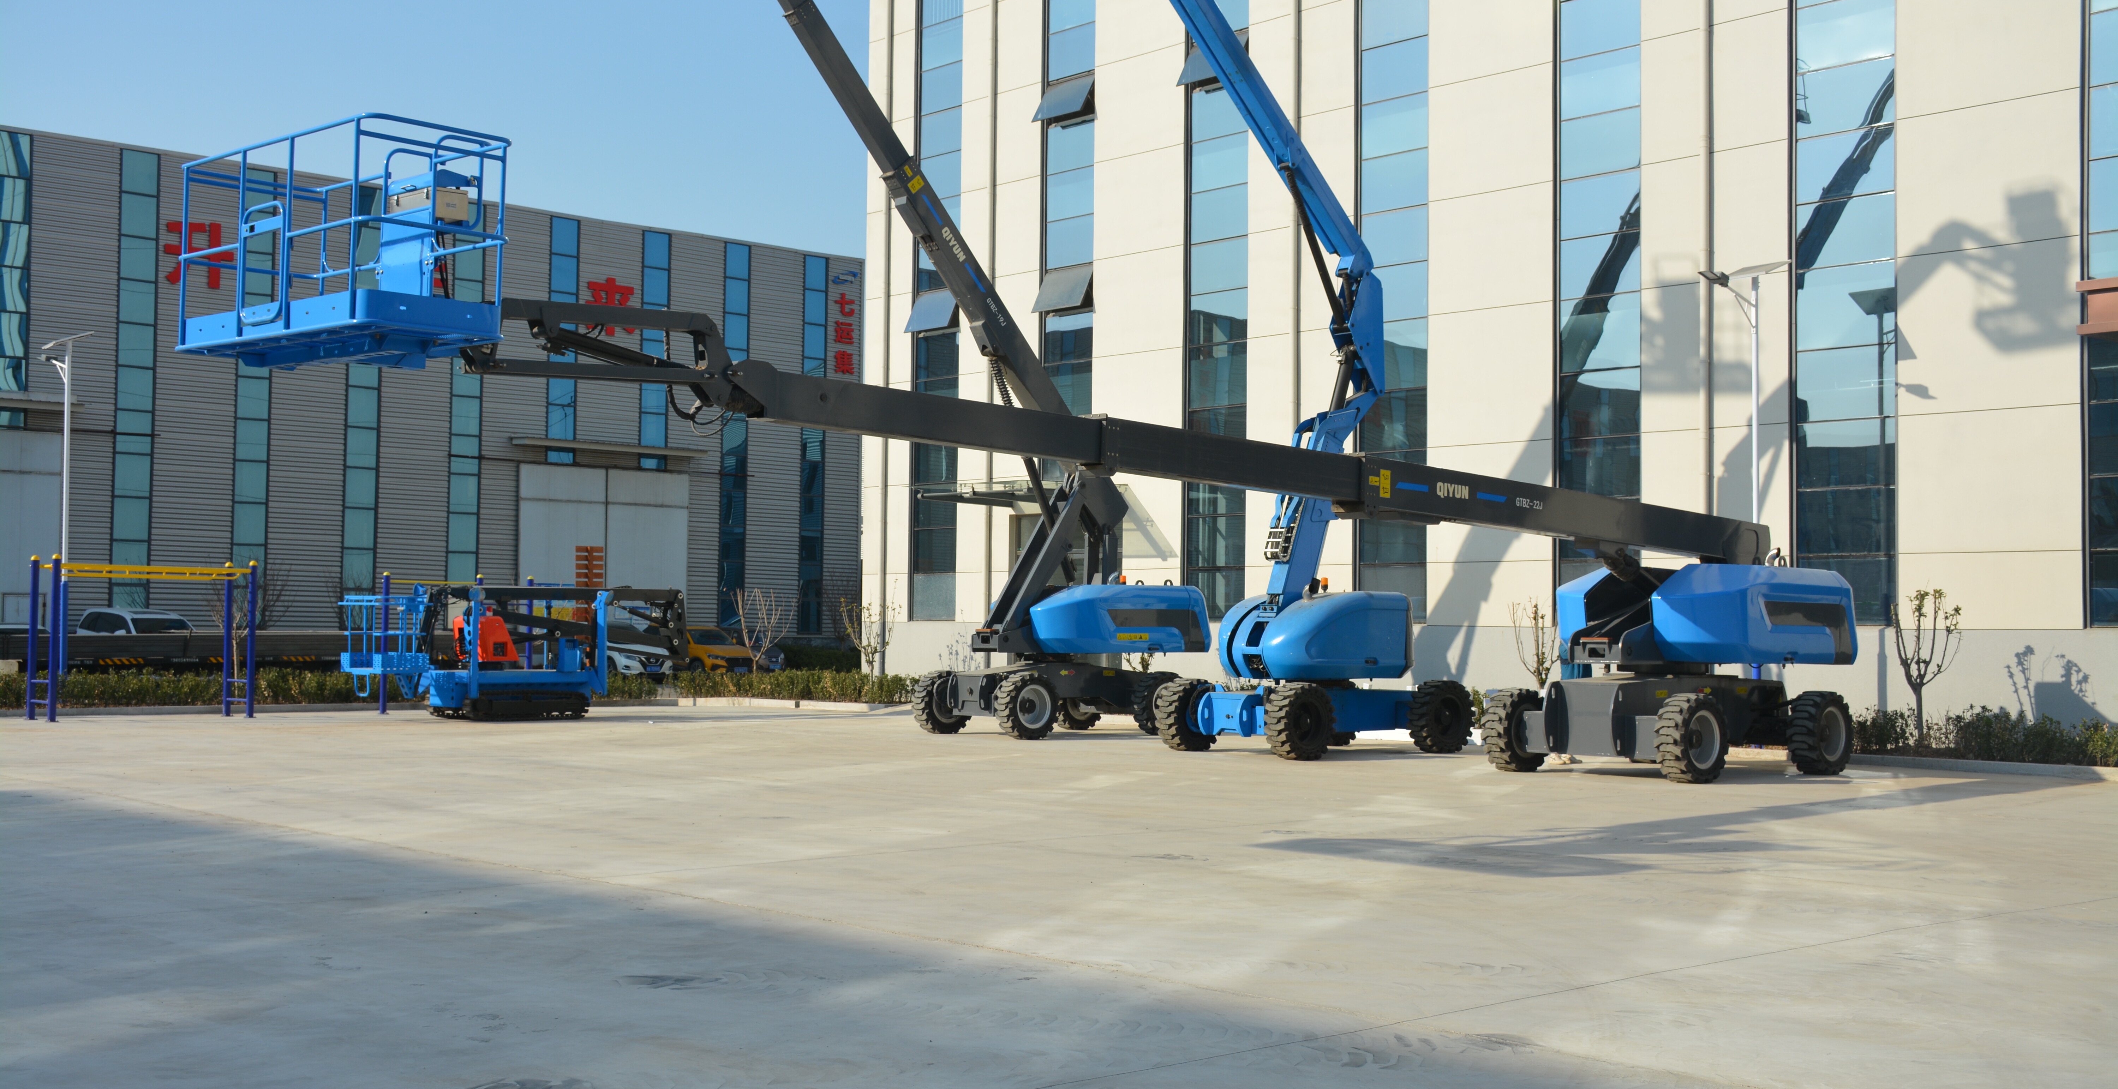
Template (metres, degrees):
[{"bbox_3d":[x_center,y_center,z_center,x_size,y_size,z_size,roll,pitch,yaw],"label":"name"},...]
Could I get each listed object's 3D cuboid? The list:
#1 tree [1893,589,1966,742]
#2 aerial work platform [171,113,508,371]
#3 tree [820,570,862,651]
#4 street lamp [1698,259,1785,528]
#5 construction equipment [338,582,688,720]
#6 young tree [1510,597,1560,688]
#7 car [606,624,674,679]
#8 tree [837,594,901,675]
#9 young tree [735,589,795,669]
[{"bbox_3d":[10.435,1.541,25.507,0.870,2.046,0.850,0,-2,5],"label":"tree"},{"bbox_3d":[-4.724,-1.865,13.845,2.400,1.363,1.020,-1,-3,43],"label":"aerial work platform"},{"bbox_3d":[-6.057,2.175,58.958,1.200,3.062,1.150,1,-2,-6],"label":"tree"},{"bbox_3d":[8.542,-0.493,26.606,1.600,6.177,1.000,3,-3,-42],"label":"street lamp"},{"bbox_3d":[-8.642,1.734,34.689,5.903,2.198,1.550,3,-3,-43],"label":"construction equipment"},{"bbox_3d":[6.719,1.710,29.506,0.900,1.944,0.900,0,-2,13],"label":"young tree"},{"bbox_3d":[-11.633,2.786,54.550,1.840,1.580,4.400,3,-3,-42],"label":"car"},{"bbox_3d":[-3.667,1.965,40.930,1.250,2.107,1.200,1,-2,-5],"label":"tree"},{"bbox_3d":[-5.702,1.905,40.617,1.130,2.160,1.100,1,-2,-8],"label":"young tree"}]

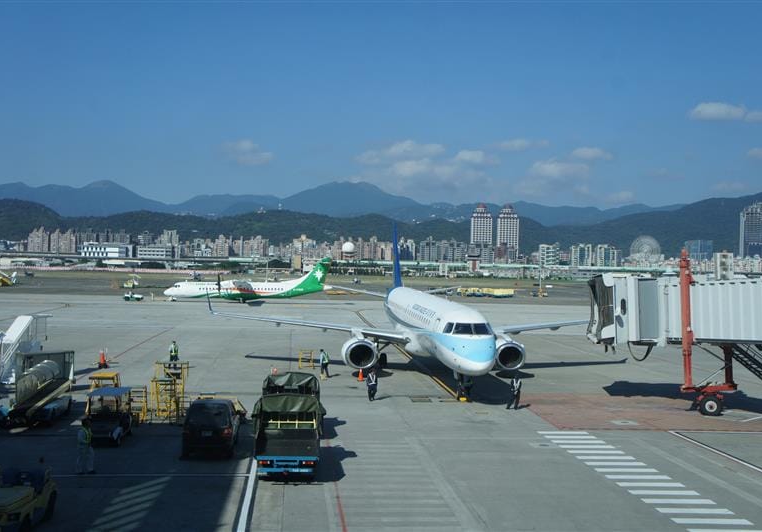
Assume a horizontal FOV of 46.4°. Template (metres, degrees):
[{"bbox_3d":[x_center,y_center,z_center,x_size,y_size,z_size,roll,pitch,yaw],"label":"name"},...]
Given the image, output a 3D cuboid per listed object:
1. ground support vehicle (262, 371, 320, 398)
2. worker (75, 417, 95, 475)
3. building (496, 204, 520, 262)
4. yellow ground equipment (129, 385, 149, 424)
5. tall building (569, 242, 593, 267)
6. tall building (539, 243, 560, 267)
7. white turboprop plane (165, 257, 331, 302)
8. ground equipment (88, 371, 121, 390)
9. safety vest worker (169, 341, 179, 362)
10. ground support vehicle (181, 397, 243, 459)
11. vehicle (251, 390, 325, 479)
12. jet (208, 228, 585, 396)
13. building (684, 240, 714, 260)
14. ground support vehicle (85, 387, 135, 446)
[{"bbox_3d":[-3.695,5.596,36.800,2.100,2.200,5.000,1,0,-6],"label":"ground support vehicle"},{"bbox_3d":[-9.286,5.688,28.015,0.500,1.760,0.550,1,0,21],"label":"worker"},{"bbox_3d":[223.298,-48.070,1549.975,36.000,117.809,34.000,1,0,6],"label":"building"},{"bbox_3d":[-10.304,5.795,37.800,0.950,1.500,1.200,1,0,-5],"label":"yellow ground equipment"},{"bbox_3d":[339.886,-11.889,1499.991,32.000,50.529,25.000,1,0,6],"label":"tall building"},{"bbox_3d":[284.136,-12.489,1499.991,30.000,49.330,25.000,1,0,6],"label":"tall building"},{"bbox_3d":[-22.462,2.197,146.500,27.170,7.650,27.050,1,0,-12],"label":"white turboprop plane"},{"bbox_3d":[-11.699,5.588,38.100,1.250,1.850,2.700,1,0,-5],"label":"ground equipment"},{"bbox_3d":[-13.054,5.627,56.003,0.550,1.720,0.420,1,0,0],"label":"safety vest worker"},{"bbox_3d":[-6.105,5.738,32.803,1.750,1.820,4.600,1,0,-5],"label":"ground support vehicle"},{"bbox_3d":[-3.051,5.575,29.753,2.100,2.280,4.600,1,0,-5],"label":"vehicle"},{"bbox_3d":[2.709,1.553,59.647,28.720,10.550,36.240,1,0,-6],"label":"jet"},{"bbox_3d":[752.839,-20.073,2100.000,65.000,78.000,45.000,1,0,17],"label":"building"},{"bbox_3d":[-10.073,5.602,33.303,1.320,1.920,3.100,1,0,-5],"label":"ground support vehicle"}]

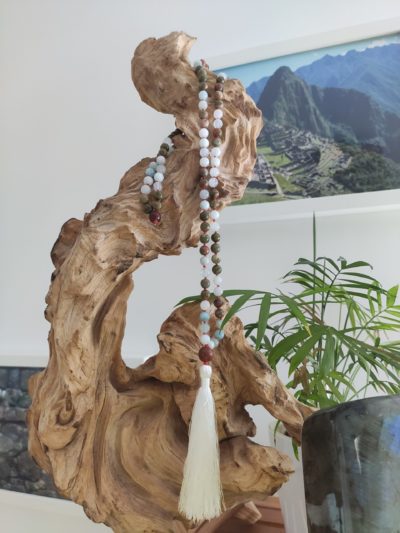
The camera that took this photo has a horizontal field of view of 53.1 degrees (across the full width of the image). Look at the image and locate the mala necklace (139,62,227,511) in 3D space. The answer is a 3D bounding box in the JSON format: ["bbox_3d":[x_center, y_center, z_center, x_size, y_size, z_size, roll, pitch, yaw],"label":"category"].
[{"bbox_3d":[-0.014,-0.002,0.365,0.082,0.410,0.070,0,-11,0],"label":"mala necklace"}]

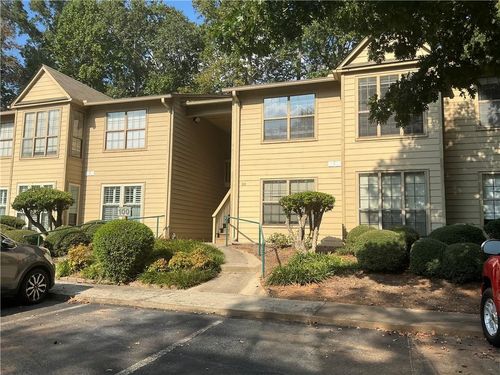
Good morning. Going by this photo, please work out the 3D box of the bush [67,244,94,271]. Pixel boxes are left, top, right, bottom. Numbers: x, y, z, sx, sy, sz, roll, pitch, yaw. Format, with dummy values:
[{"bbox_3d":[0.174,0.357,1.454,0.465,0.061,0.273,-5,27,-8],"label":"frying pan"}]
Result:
[{"bbox_3d":[-4.566,1.910,10.872,0.740,0.721,0.680,-1,-7,19],"label":"bush"}]

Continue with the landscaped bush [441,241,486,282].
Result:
[{"bbox_3d":[4.800,1.663,9.050,0.970,0.860,0.960,-1,-7,19],"label":"landscaped bush"}]

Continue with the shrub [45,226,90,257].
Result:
[{"bbox_3d":[-5.957,1.765,13.200,1.480,0.950,1.300,-1,-7,19],"label":"shrub"}]

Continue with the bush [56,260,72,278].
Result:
[{"bbox_3d":[-4.895,2.147,10.638,0.450,0.447,0.430,-1,-7,19],"label":"bush"}]

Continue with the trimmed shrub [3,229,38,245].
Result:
[{"bbox_3d":[-7.588,1.820,13.400,1.330,0.910,1.250,-1,-7,19],"label":"trimmed shrub"}]

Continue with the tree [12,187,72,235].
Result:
[{"bbox_3d":[-6.468,0.877,12.660,1.700,1.829,1.600,-1,-7,19],"label":"tree"}]

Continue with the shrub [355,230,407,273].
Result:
[{"bbox_3d":[3.211,1.562,9.950,1.260,1.010,1.200,-1,-7,19],"label":"shrub"}]

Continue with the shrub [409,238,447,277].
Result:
[{"bbox_3d":[4.182,1.643,9.500,0.950,0.880,0.950,-1,-7,19],"label":"shrub"}]

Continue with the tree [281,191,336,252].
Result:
[{"bbox_3d":[1.428,0.888,10.045,1.420,1.561,1.300,-1,-7,19],"label":"tree"}]

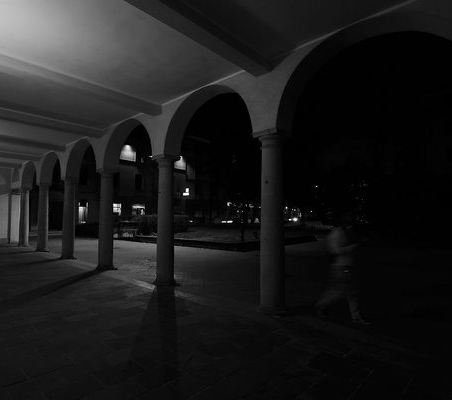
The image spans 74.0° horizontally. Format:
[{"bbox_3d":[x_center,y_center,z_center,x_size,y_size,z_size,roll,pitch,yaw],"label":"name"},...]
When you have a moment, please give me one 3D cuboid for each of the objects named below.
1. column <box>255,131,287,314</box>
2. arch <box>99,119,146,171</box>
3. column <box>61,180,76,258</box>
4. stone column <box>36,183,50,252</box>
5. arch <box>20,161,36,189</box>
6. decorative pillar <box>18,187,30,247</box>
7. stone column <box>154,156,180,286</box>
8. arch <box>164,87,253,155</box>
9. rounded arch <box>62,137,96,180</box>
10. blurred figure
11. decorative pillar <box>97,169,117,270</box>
[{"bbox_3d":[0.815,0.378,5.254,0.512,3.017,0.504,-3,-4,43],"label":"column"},{"bbox_3d":[-2.607,-1.592,8.512,2.577,1.266,0.492,-3,-4,43],"label":"arch"},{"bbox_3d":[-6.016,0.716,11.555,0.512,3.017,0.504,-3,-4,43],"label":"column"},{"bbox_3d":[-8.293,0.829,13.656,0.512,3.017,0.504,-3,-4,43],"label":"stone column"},{"bbox_3d":[-9.439,-1.253,14.813,2.577,1.266,0.492,-3,-4,43],"label":"arch"},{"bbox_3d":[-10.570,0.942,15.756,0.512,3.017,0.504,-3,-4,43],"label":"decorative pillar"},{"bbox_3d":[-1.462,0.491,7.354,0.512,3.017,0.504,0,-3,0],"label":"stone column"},{"bbox_3d":[-0.330,-1.704,6.411,2.577,1.266,0.492,-3,-4,43],"label":"arch"},{"bbox_3d":[-4.884,-1.479,10.612,2.577,1.266,0.492,-3,-4,43],"label":"rounded arch"},{"bbox_3d":[1.799,1.005,4.640,0.780,1.699,0.550,-2,-4,34],"label":"blurred figure"},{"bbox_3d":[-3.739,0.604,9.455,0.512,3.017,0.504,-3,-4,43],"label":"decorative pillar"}]

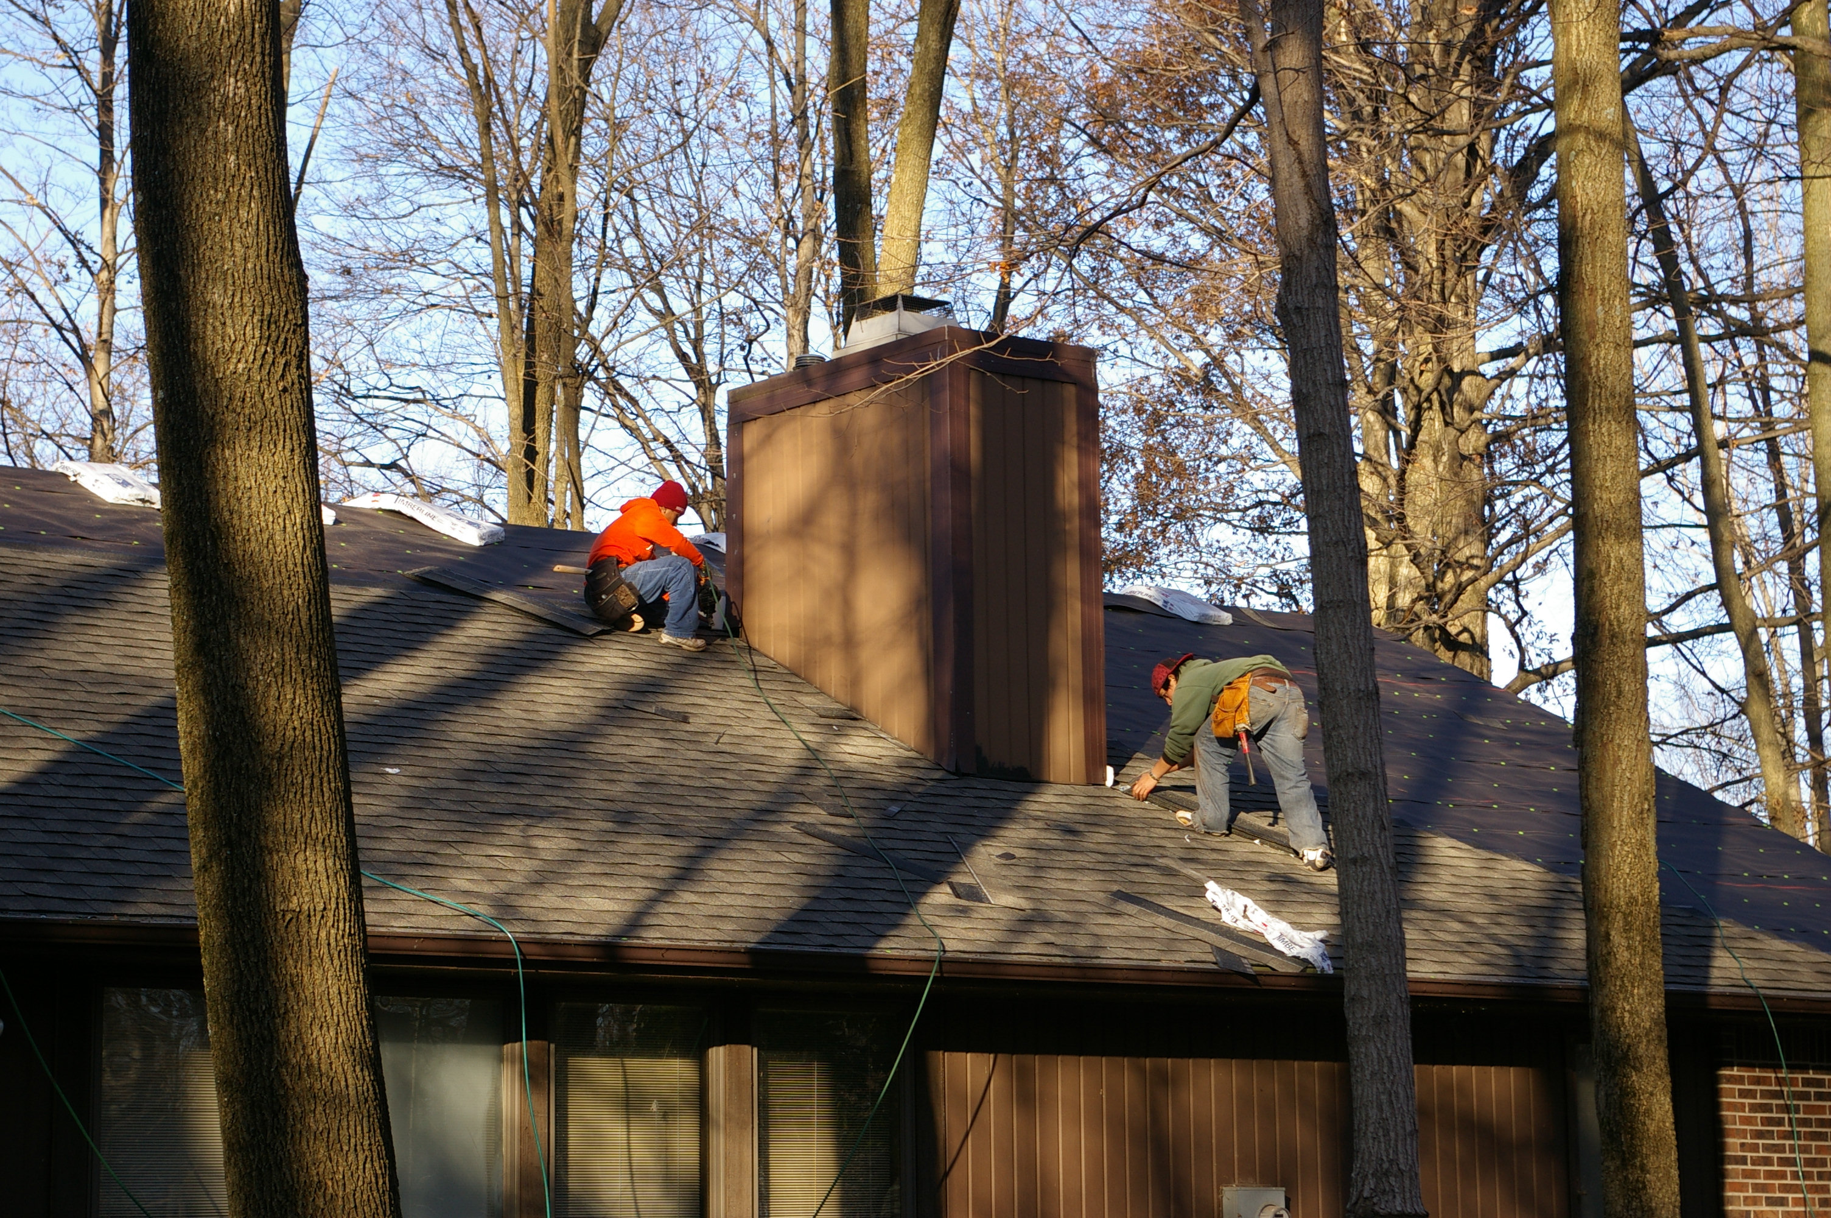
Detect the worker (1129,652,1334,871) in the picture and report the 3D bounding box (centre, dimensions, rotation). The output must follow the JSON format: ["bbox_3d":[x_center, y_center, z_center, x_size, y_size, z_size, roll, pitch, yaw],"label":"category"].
[{"bbox_3d":[1.580,0.787,21.025,0.961,1.093,0.587,-8,-12,38],"label":"worker"}]

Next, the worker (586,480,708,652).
[{"bbox_3d":[-1.357,-0.226,21.814,0.668,0.901,0.506,4,-10,-29],"label":"worker"}]

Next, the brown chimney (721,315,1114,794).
[{"bbox_3d":[-0.036,-0.132,22.118,0.990,2.320,2.040,6,-11,-36],"label":"brown chimney"}]

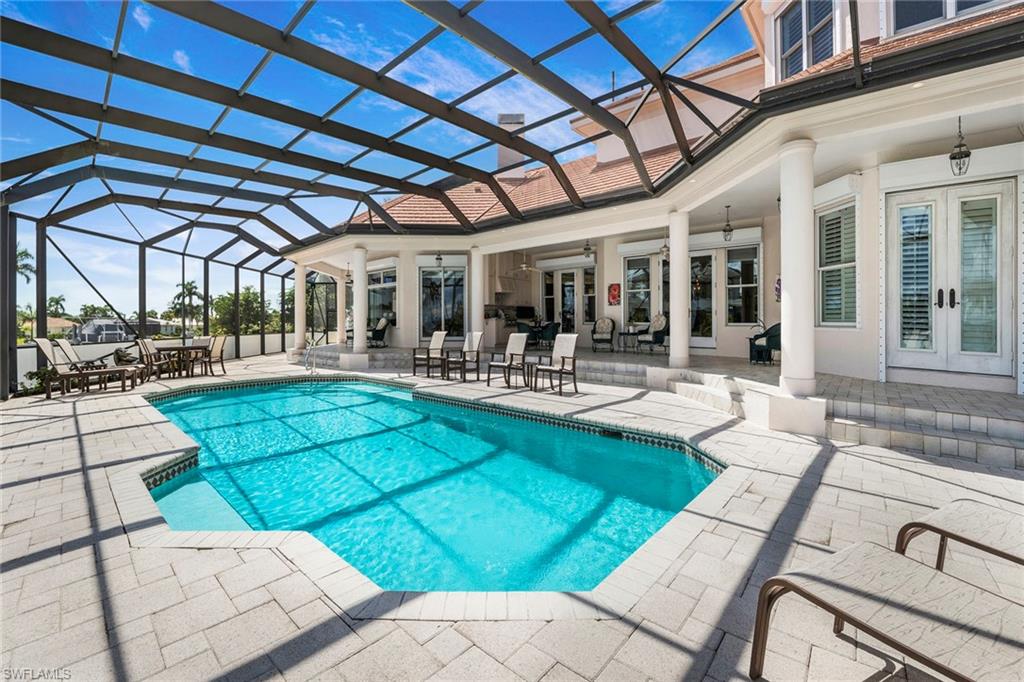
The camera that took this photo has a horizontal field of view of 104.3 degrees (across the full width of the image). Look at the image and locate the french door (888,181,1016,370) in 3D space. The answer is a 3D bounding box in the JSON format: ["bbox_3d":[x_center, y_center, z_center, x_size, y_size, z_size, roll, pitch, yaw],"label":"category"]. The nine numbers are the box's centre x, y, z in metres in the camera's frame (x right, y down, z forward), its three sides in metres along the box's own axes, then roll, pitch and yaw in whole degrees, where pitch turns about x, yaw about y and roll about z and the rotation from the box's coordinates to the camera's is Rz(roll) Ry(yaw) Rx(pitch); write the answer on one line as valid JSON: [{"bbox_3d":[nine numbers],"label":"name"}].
[{"bbox_3d":[5.910,-0.830,5.430,1.170,2.460,0.100,1,2,41],"label":"french door"}]

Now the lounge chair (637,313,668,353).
[{"bbox_3d":[3.970,-0.176,11.300,0.820,1.040,0.720,0,1,-23],"label":"lounge chair"}]

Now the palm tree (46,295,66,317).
[{"bbox_3d":[-68.700,-3.900,60.000,3.000,6.500,3.000,2,3,41],"label":"palm tree"}]

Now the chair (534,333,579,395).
[{"bbox_3d":[0.790,0.395,7.100,0.580,1.030,0.600,2,3,42],"label":"chair"}]

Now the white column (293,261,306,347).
[{"bbox_3d":[-7.170,-1.190,13.500,0.360,2.940,0.360,0,1,0],"label":"white column"}]

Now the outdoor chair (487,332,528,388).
[{"bbox_3d":[-0.070,0.367,7.820,0.580,1.030,0.600,2,3,42],"label":"outdoor chair"}]

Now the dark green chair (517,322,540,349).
[{"bbox_3d":[0.500,-0.157,13.000,0.650,0.870,0.650,1,2,41],"label":"dark green chair"}]

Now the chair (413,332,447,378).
[{"bbox_3d":[-1.900,0.295,9.350,0.600,1.030,0.680,1,1,35],"label":"chair"}]

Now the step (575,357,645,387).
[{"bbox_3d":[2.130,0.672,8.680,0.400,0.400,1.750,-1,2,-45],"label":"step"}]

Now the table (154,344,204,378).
[{"bbox_3d":[-8.280,0.520,10.000,1.020,0.720,1.150,-1,2,-30],"label":"table"}]

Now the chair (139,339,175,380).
[{"bbox_3d":[-8.330,0.437,9.400,0.650,0.940,0.580,-1,2,-31],"label":"chair"}]

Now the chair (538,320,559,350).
[{"bbox_3d":[1.220,-0.157,13.000,0.650,0.870,0.650,-1,2,-41],"label":"chair"}]

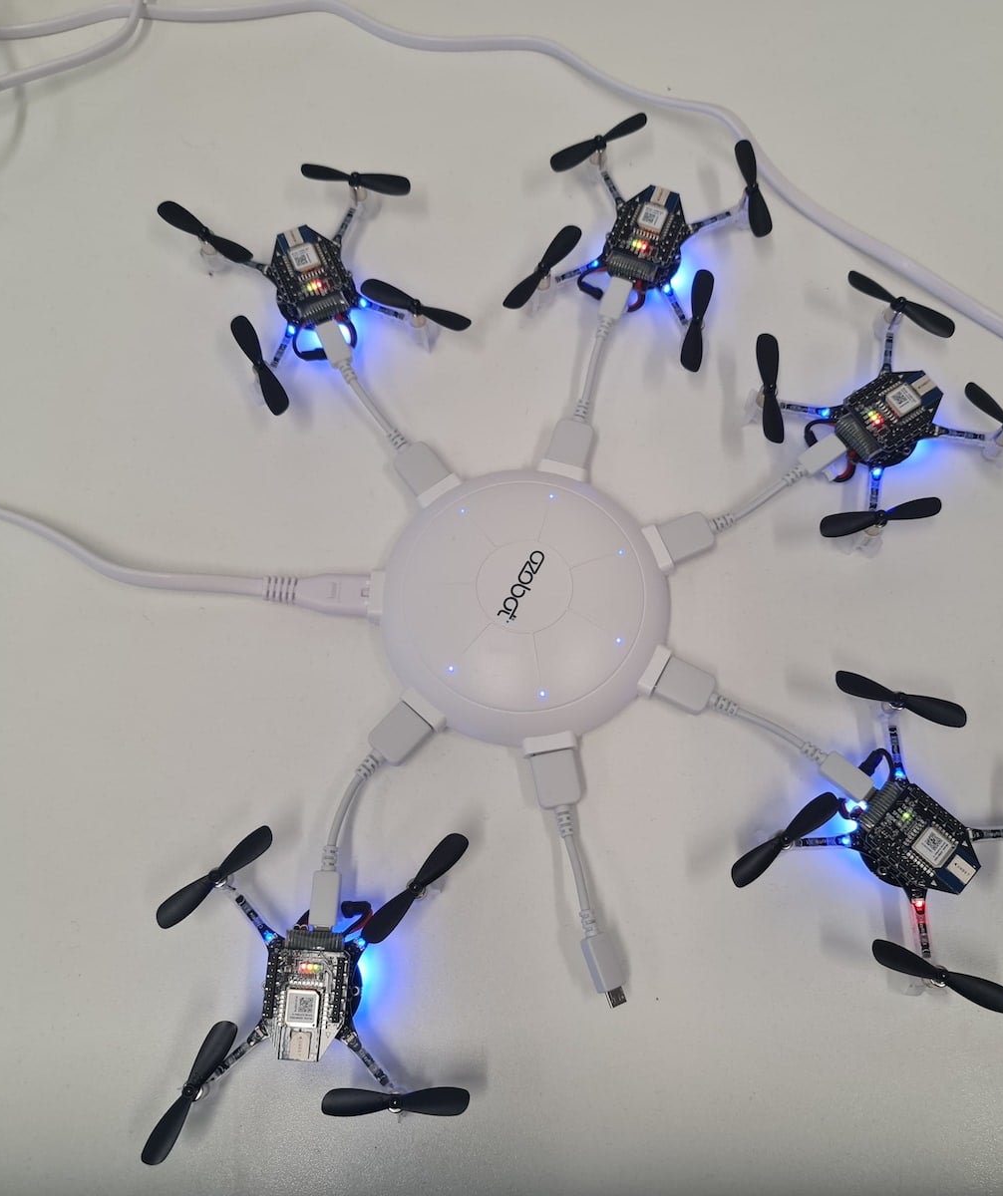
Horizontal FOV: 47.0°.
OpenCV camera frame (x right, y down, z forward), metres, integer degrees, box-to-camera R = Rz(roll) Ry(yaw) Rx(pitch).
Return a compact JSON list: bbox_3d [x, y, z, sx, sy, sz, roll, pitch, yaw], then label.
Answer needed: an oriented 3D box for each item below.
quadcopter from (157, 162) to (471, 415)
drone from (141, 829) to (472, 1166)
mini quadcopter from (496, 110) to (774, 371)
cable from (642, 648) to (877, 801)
[{"bbox_3d":[-0.073,-0.126,0.468,0.099,0.030,0.108,-22,73,-7],"label":"quadcopter"},{"bbox_3d":[-0.061,0.130,0.380,0.105,0.030,0.105,3,72,1],"label":"drone"},{"bbox_3d":[0.058,-0.144,0.473,0.094,0.030,0.111,22,73,7],"label":"mini quadcopter"},{"bbox_3d":[0.091,0.046,0.413,0.088,0.015,0.019,30,74,9],"label":"cable"}]

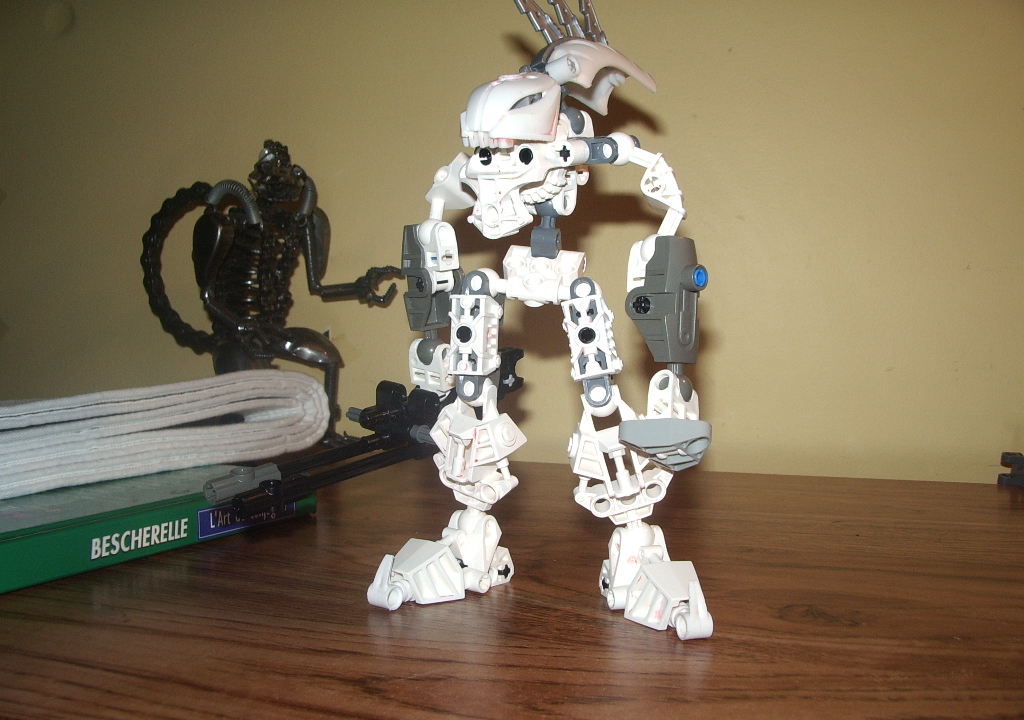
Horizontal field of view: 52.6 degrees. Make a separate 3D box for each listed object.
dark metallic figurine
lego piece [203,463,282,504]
[{"bbox_3d":[-0.137,-0.035,0.595,0.120,0.170,0.088,4,7,33],"label":"dark metallic figurine"},{"bbox_3d":[-0.083,0.038,0.319,0.007,0.008,0.024,9,13,37],"label":"lego piece"}]

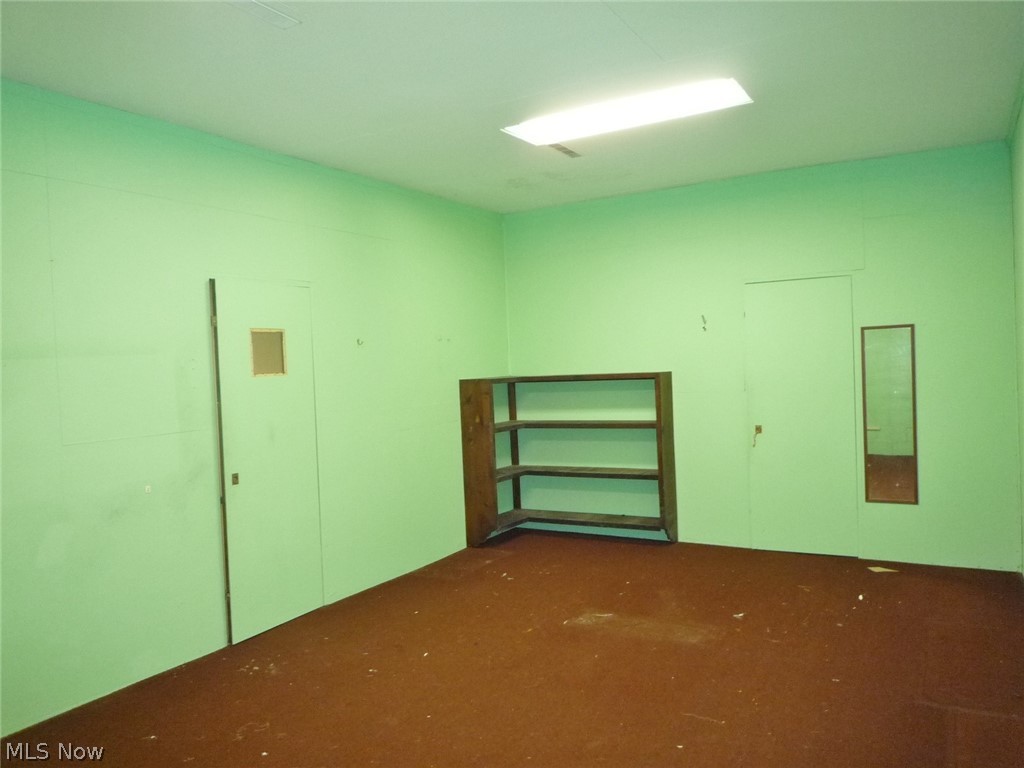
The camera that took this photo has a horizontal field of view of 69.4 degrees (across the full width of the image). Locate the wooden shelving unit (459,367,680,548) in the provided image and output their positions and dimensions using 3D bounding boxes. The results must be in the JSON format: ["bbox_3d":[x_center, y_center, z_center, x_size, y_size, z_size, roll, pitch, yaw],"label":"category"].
[{"bbox_3d":[0.463,0.626,6.053,1.532,1.382,0.798,-1,2,31],"label":"wooden shelving unit"}]

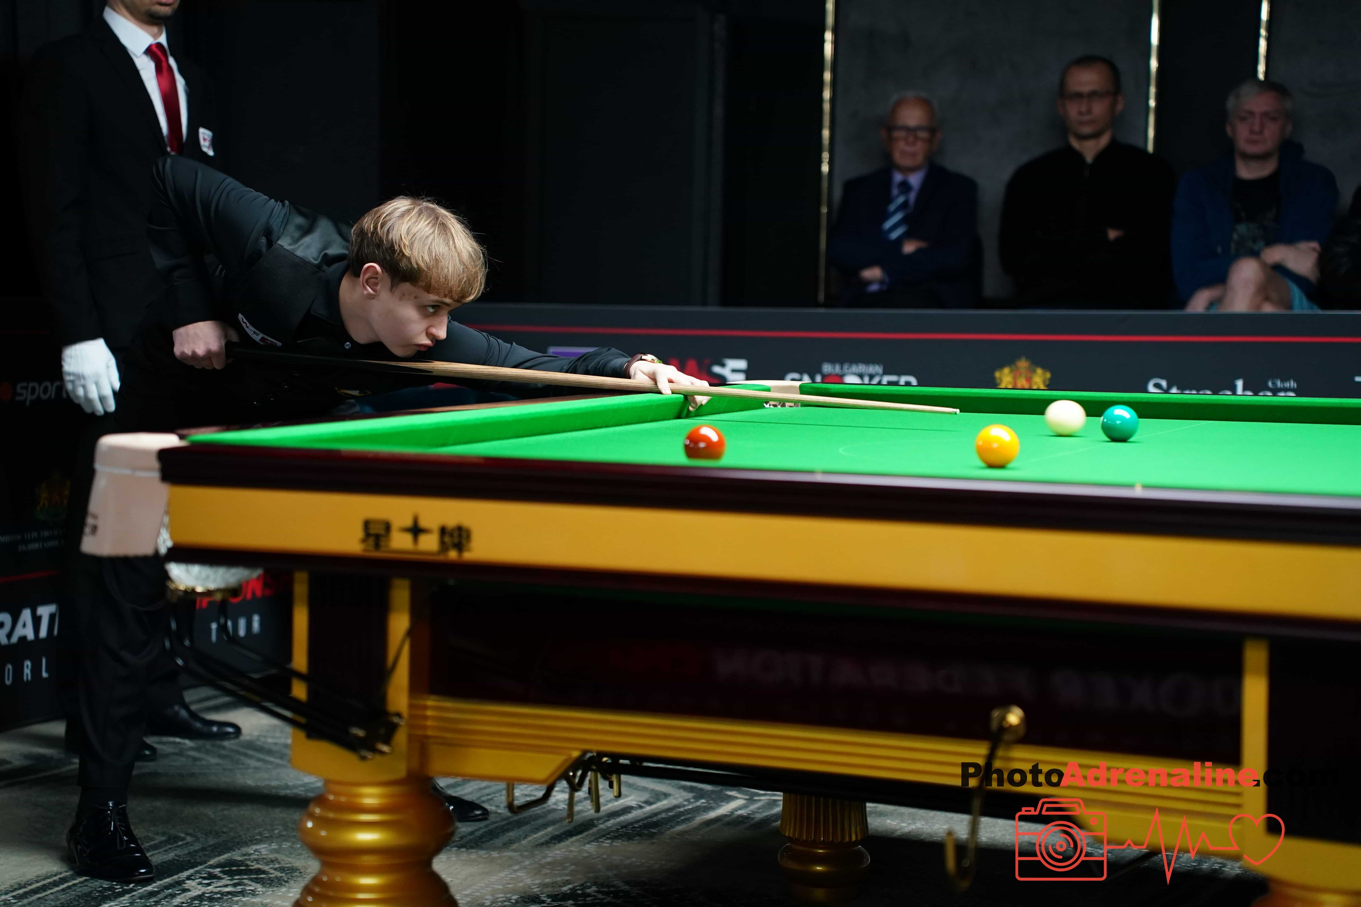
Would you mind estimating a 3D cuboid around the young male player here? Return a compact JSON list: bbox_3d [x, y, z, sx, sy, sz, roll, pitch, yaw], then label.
[{"bbox_3d":[-0.403,0.116,5.009,1.280,1.220,0.840,3,4,25],"label":"young male player"}]

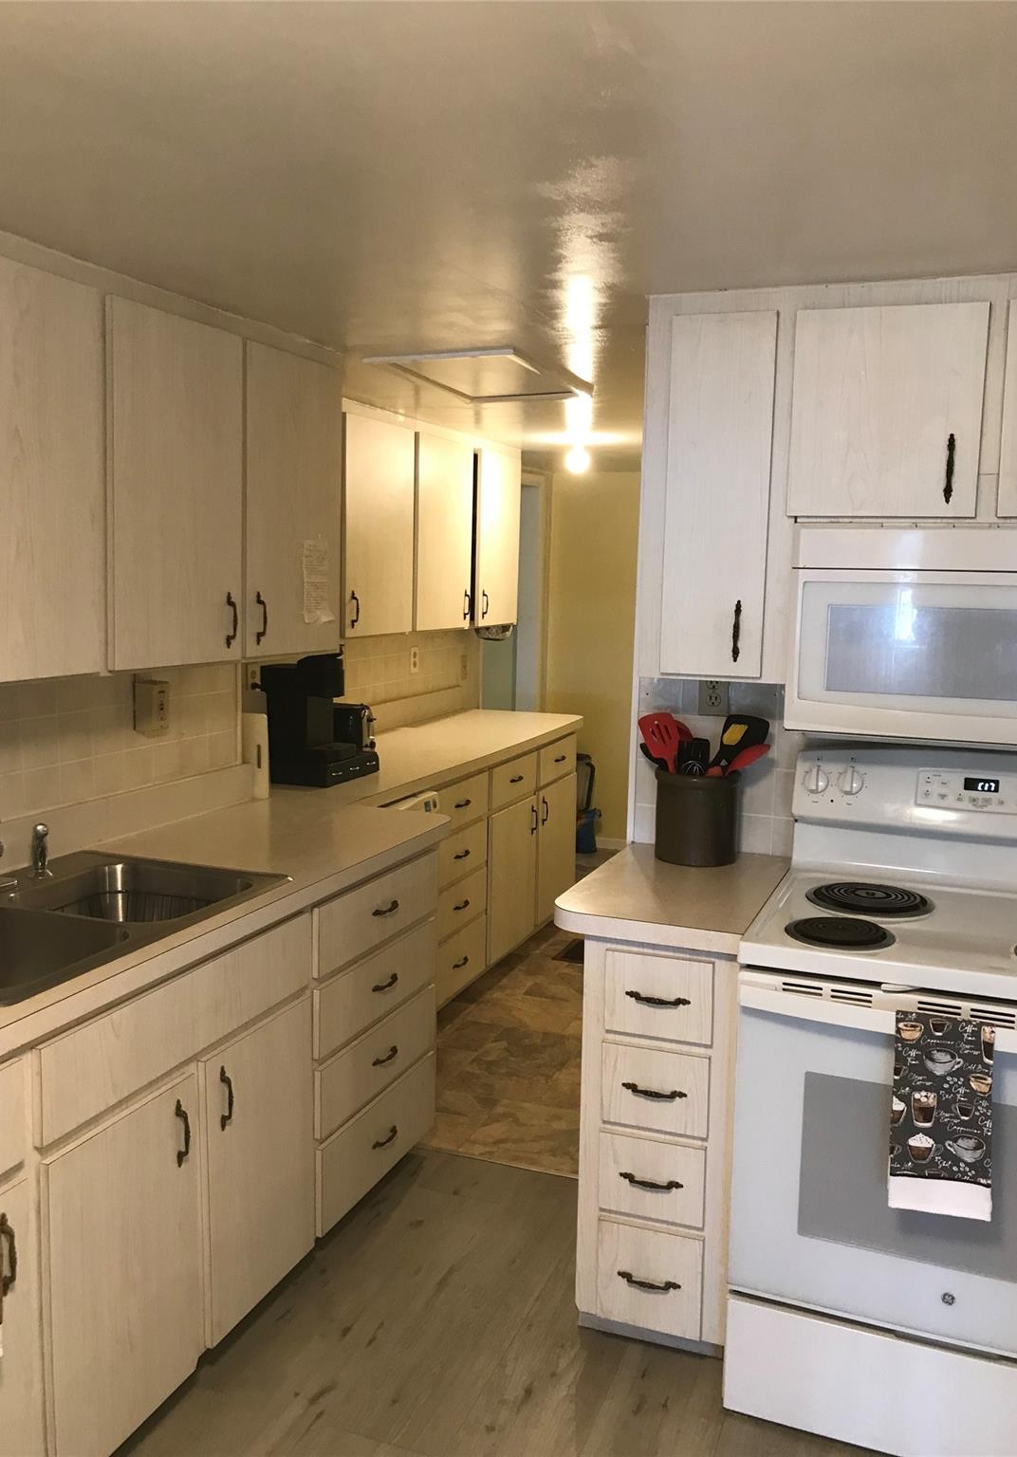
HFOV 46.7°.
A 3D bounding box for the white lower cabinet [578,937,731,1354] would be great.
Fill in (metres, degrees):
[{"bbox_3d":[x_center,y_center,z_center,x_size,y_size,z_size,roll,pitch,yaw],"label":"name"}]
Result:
[{"bbox_3d":[0.389,0.803,2.572,0.302,0.874,0.620,4,8,21],"label":"white lower cabinet"}]

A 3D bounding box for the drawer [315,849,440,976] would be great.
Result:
[{"bbox_3d":[-0.497,0.416,2.892,0.450,0.159,0.610,4,8,21],"label":"drawer"}]

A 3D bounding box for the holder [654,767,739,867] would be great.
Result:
[{"bbox_3d":[0.432,0.198,2.714,0.192,0.206,0.192,4,8,21],"label":"holder"}]

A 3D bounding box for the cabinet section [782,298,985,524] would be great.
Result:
[{"bbox_3d":[0.778,-0.622,2.393,0.350,0.391,0.323,4,9,22],"label":"cabinet section"}]

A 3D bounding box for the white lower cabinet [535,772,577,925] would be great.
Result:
[{"bbox_3d":[-0.053,0.506,5.267,0.580,0.587,0.497,4,8,21],"label":"white lower cabinet"}]

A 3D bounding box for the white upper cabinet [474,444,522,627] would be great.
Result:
[{"bbox_3d":[-0.177,-0.833,5.151,0.305,0.748,0.515,4,8,21],"label":"white upper cabinet"}]

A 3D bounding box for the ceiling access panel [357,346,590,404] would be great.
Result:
[{"bbox_3d":[-0.054,-0.971,3.263,0.410,0.033,0.750,4,8,21],"label":"ceiling access panel"}]

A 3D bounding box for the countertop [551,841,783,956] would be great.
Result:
[{"bbox_3d":[0.370,0.346,2.521,0.390,0.041,0.652,4,8,21],"label":"countertop"}]

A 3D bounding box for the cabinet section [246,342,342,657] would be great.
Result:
[{"bbox_3d":[-0.673,-0.559,2.974,0.325,0.726,0.420,4,9,22],"label":"cabinet section"}]

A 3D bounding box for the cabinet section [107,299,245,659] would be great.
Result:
[{"bbox_3d":[-0.843,-0.508,2.566,0.325,0.722,0.430,4,9,22],"label":"cabinet section"}]

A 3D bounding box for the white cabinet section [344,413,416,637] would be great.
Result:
[{"bbox_3d":[-0.574,-0.676,4.000,0.325,0.697,0.475,4,9,22],"label":"white cabinet section"}]

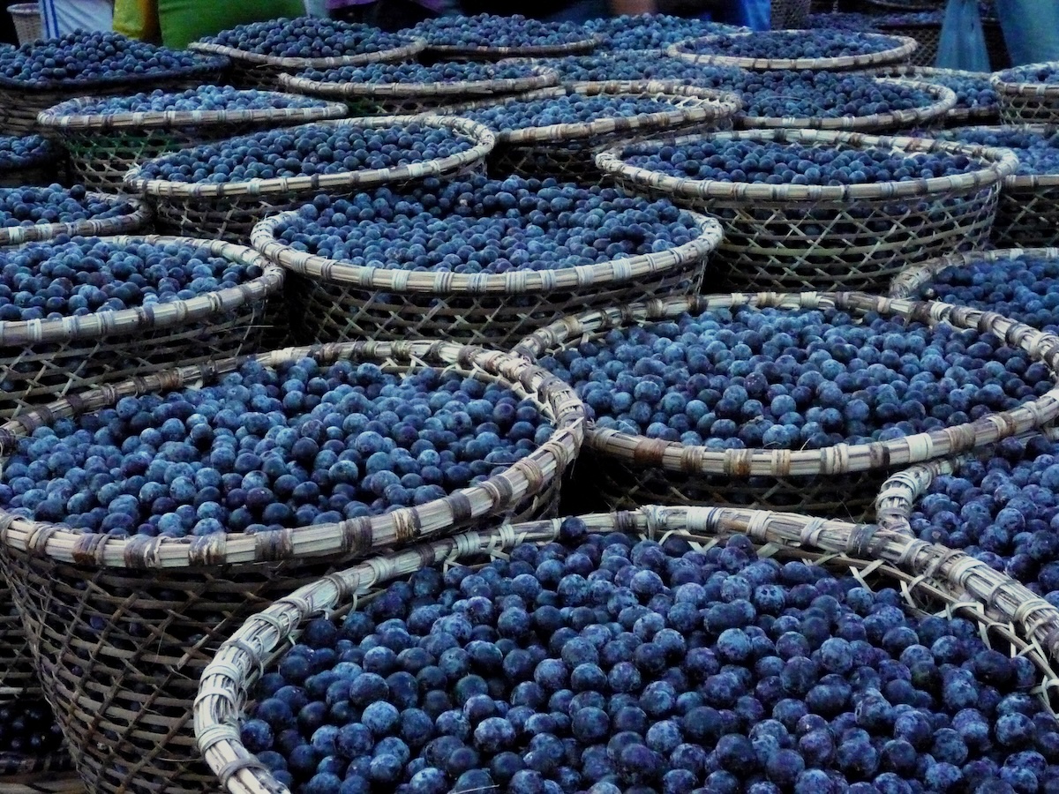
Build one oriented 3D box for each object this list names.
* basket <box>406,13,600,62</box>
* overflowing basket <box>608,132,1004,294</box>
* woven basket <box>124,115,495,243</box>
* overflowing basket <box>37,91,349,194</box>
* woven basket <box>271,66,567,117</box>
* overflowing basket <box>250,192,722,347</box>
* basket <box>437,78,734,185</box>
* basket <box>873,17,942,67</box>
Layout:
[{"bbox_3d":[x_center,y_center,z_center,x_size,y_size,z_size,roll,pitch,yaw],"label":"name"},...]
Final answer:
[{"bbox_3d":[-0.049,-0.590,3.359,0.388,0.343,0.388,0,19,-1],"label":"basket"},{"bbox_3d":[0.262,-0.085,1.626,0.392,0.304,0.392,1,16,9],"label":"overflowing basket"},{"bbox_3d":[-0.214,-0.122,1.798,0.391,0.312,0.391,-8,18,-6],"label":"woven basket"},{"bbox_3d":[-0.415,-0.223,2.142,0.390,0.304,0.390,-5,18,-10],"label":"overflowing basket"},{"bbox_3d":[-0.151,-0.304,2.350,0.392,0.304,0.392,-1,16,-4],"label":"woven basket"},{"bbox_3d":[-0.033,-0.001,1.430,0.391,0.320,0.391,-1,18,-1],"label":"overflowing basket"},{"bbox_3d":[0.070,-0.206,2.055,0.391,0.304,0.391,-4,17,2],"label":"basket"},{"bbox_3d":[0.967,-0.736,3.905,0.390,0.304,0.390,3,18,13],"label":"basket"}]

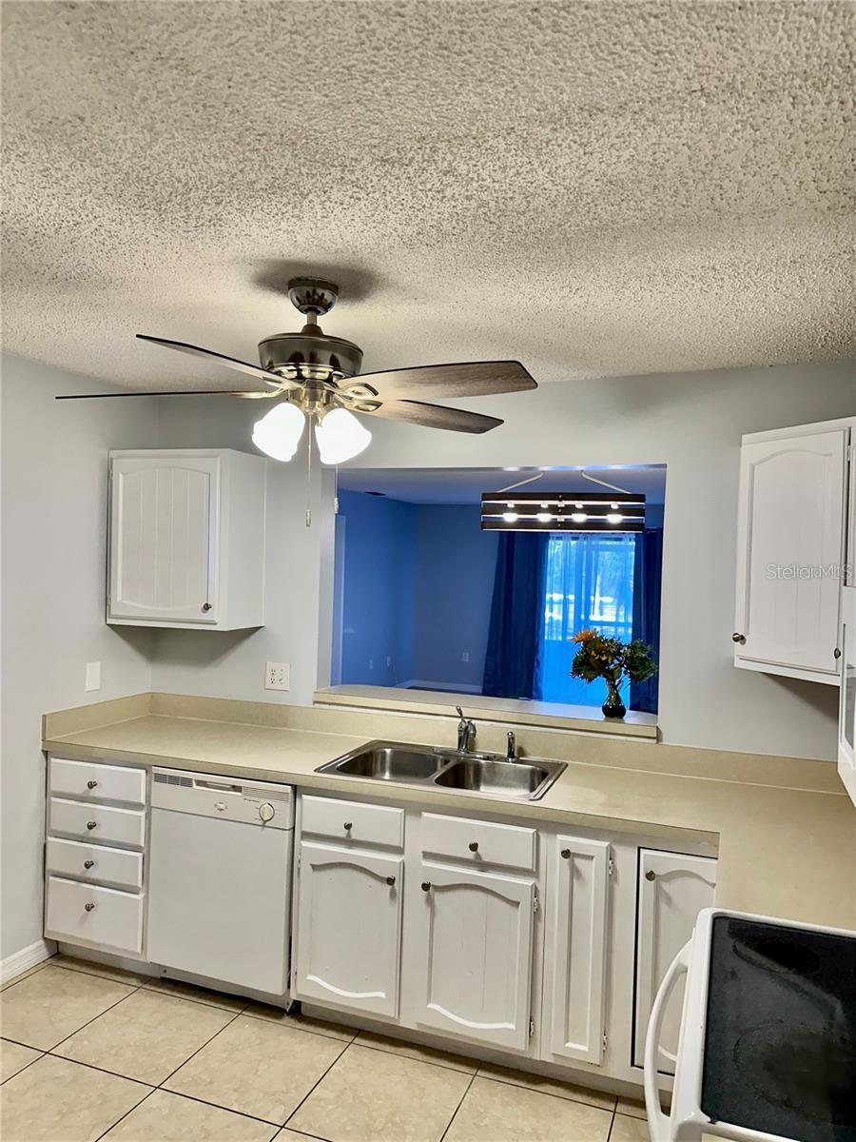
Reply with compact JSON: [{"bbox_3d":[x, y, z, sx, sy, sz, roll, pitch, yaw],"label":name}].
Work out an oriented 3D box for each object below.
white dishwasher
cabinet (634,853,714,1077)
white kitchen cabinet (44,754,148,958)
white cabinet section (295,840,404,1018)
[{"bbox_3d":[-0.665,1.154,3.186,0.608,0.808,0.600,2,1,21],"label":"white dishwasher"},{"bbox_3d":[0.827,1.169,2.589,0.265,0.680,0.530,2,1,21],"label":"cabinet"},{"bbox_3d":[-1.214,1.127,3.382,0.525,0.788,0.580,2,1,21],"label":"white kitchen cabinet"},{"bbox_3d":[-0.179,1.236,2.966,0.400,0.565,0.530,2,1,21],"label":"white cabinet section"}]

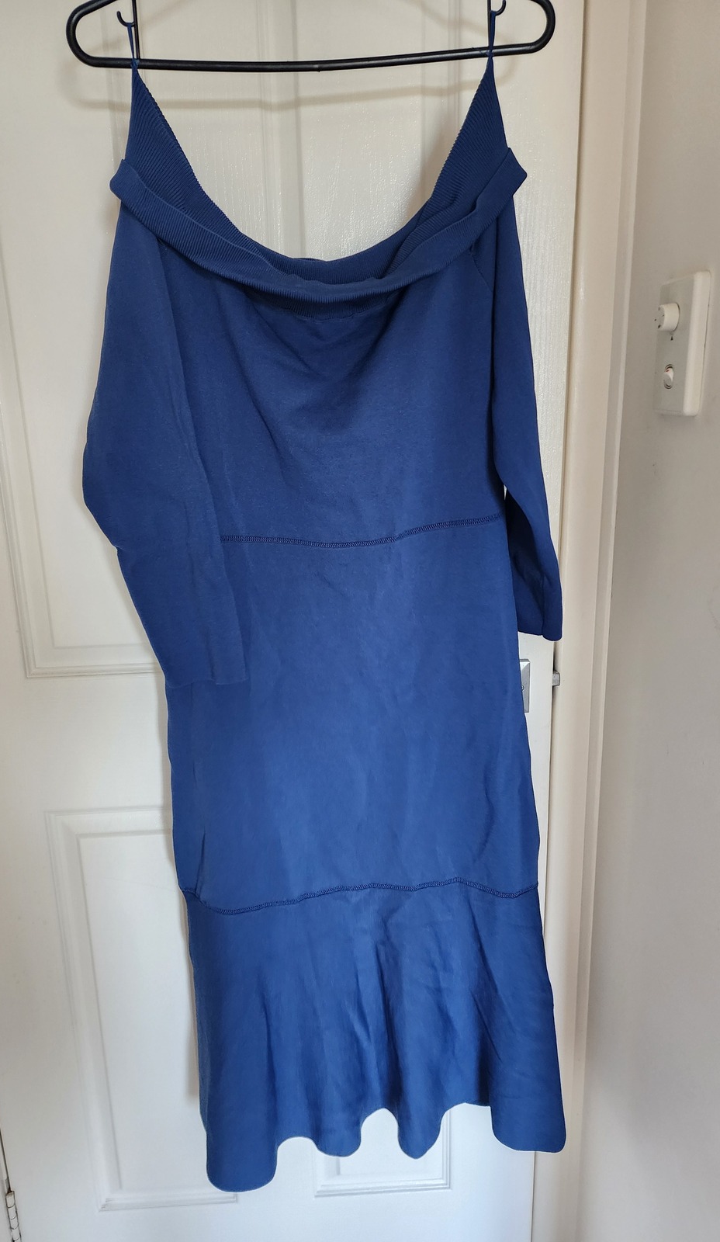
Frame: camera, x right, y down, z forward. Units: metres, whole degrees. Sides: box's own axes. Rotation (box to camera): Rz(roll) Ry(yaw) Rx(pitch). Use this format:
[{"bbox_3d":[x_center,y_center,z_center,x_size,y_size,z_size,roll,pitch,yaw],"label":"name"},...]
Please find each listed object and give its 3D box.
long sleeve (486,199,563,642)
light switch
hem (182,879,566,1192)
[{"bbox_3d":[0.174,-0.194,0.856,0.100,0.455,0.085,-2,15,-2],"label":"long sleeve"},{"bbox_3d":[0.284,-0.249,0.753,0.028,0.116,0.075,-2,15,-2],"label":"light switch"},{"bbox_3d":[0.029,0.490,1.012,0.465,0.385,0.120,-2,15,-2],"label":"hem"}]

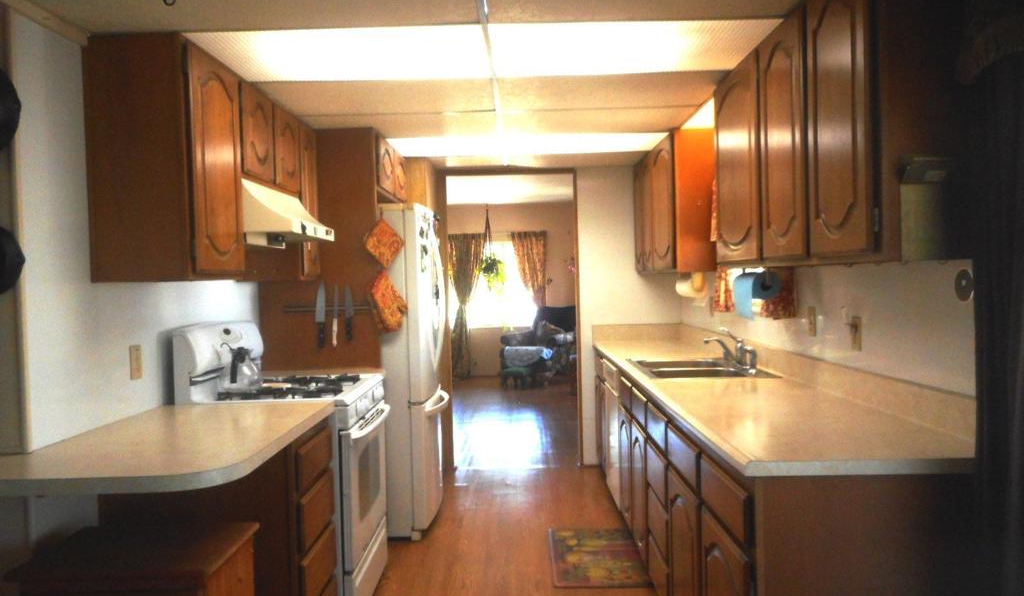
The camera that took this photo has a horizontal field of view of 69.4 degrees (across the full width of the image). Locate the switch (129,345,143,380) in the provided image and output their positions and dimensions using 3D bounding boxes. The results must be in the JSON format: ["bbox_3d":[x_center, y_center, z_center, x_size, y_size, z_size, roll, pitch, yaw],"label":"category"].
[{"bbox_3d":[-1.333,0.227,2.631,0.008,0.120,0.080,-1,1,0],"label":"switch"}]

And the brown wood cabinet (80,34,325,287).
[{"bbox_3d":[-1.167,-0.458,3.079,0.325,0.773,1.505,-1,2,0],"label":"brown wood cabinet"}]

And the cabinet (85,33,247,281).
[{"bbox_3d":[-1.185,-0.452,2.598,0.330,0.780,0.493,-1,1,0],"label":"cabinet"}]

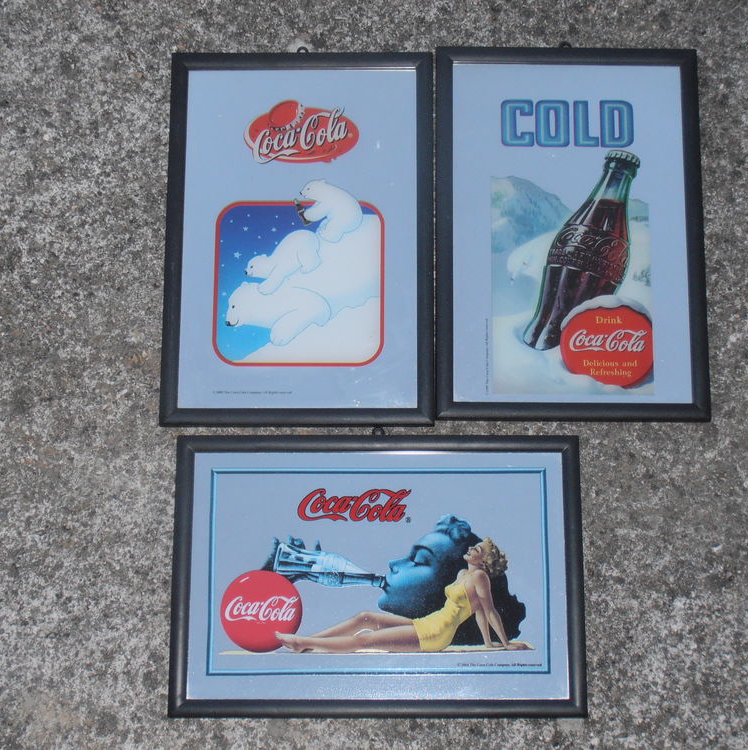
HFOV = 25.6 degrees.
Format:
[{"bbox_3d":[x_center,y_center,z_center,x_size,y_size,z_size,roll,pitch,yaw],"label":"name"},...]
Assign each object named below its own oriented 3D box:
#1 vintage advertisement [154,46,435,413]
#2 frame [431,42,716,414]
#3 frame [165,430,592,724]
[{"bbox_3d":[-0.061,-0.115,1.351,0.220,0.015,0.320,0,77,0],"label":"vintage advertisement"},{"bbox_3d":[0.161,-0.119,1.351,0.220,0.015,0.320,0,77,0],"label":"frame"},{"bbox_3d":[0.003,0.155,1.285,0.320,0.015,0.220,0,77,0],"label":"frame"}]

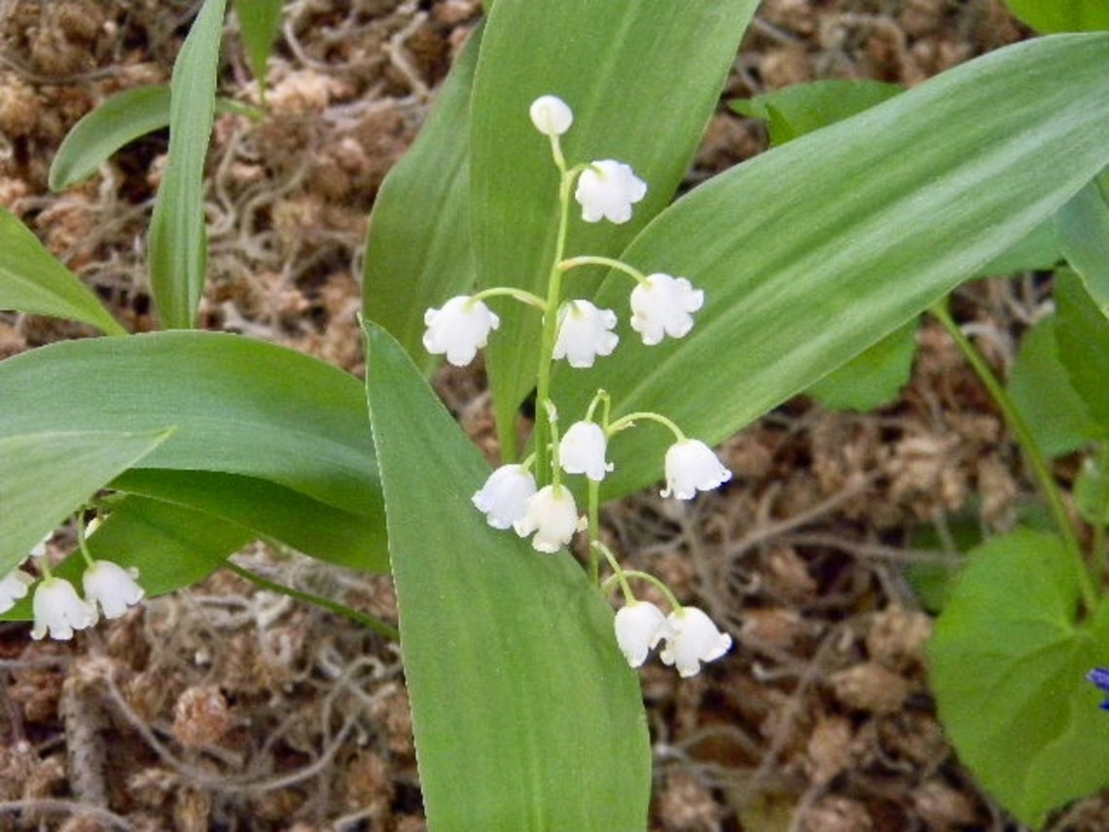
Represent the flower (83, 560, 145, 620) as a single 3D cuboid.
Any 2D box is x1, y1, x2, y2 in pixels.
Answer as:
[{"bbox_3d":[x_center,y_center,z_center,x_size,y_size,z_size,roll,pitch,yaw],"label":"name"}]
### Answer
[{"bbox_3d":[-0.071,0.028,0.425,0.009,0.009,0.009,-18,33,14],"label":"flower"}]

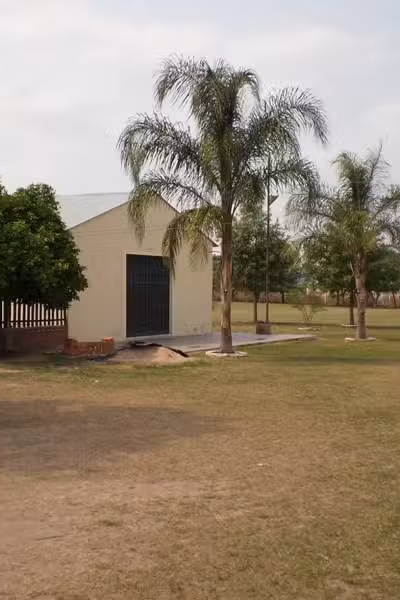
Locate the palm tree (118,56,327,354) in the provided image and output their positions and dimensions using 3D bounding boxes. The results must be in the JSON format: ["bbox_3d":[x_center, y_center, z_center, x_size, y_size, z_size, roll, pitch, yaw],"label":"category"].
[{"bbox_3d":[0.606,-2.570,22.377,5.600,7.950,5.400,0,1,0],"label":"palm tree"}]

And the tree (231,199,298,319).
[{"bbox_3d":[3.434,-2.013,44.985,3.700,6.400,3.600,0,1,0],"label":"tree"}]

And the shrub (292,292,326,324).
[{"bbox_3d":[5.264,0.435,40.008,1.650,1.600,1.600,0,1,0],"label":"shrub"}]

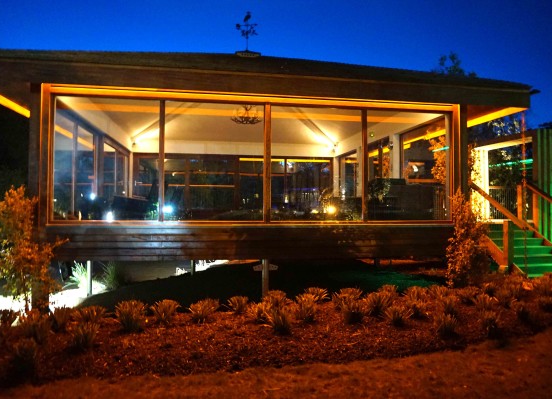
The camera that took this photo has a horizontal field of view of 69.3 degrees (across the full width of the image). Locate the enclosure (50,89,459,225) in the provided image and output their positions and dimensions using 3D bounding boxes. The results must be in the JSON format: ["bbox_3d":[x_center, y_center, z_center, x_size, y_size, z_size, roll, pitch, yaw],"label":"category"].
[{"bbox_3d":[-0.800,-0.625,11.384,7.682,2.295,7.671,0,-1,-10],"label":"enclosure"}]

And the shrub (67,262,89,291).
[{"bbox_3d":[-4.953,1.920,10.100,0.680,0.760,0.680,0,-1,-10],"label":"shrub"}]

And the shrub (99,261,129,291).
[{"bbox_3d":[-4.081,1.883,10.100,0.740,0.820,0.740,0,-1,-10],"label":"shrub"}]

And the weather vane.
[{"bbox_3d":[-0.809,-4.738,11.430,0.660,1.300,0.640,0,-1,-10],"label":"weather vane"}]

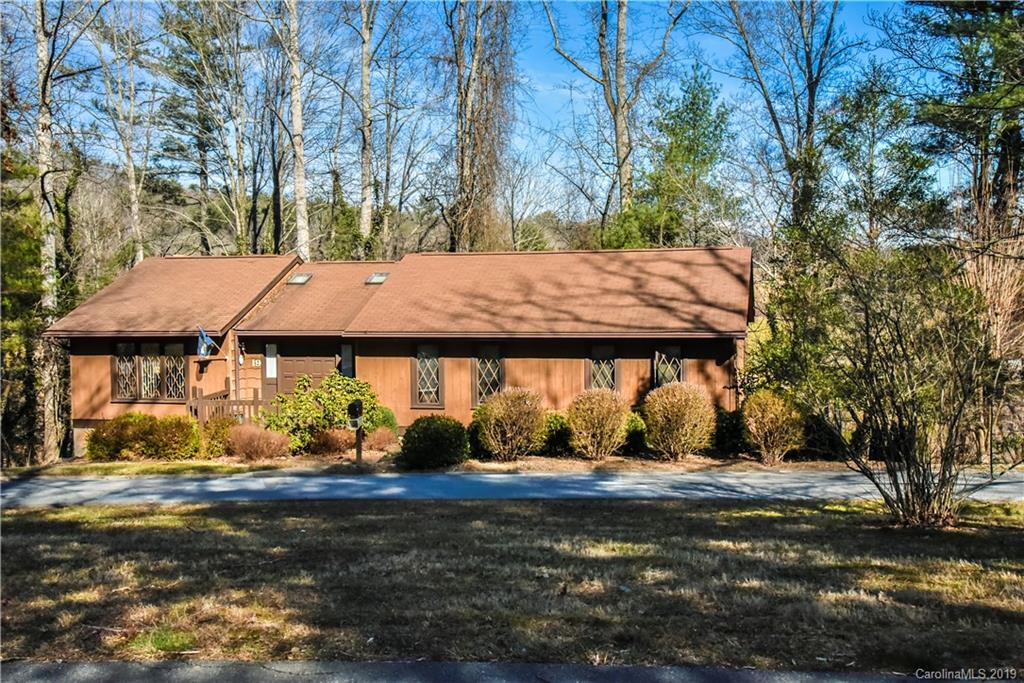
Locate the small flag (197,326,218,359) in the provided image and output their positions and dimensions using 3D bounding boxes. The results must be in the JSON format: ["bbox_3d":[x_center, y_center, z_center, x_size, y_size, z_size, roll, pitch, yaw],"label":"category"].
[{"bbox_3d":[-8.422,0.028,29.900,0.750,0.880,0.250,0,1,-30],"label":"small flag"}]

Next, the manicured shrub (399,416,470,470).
[{"bbox_3d":[-1.821,2.338,25.400,1.600,1.200,1.500,0,1,0],"label":"manicured shrub"}]

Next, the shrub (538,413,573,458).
[{"bbox_3d":[1.066,2.280,26.500,1.100,1.120,1.100,0,1,14],"label":"shrub"}]

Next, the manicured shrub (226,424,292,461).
[{"bbox_3d":[-6.587,2.635,28.200,1.700,0.900,1.400,0,1,14],"label":"manicured shrub"}]

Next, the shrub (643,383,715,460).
[{"bbox_3d":[3.912,1.880,25.400,1.690,1.820,1.650,0,1,14],"label":"shrub"}]

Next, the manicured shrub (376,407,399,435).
[{"bbox_3d":[-3.272,2.106,27.100,0.900,0.950,0.900,0,0,14],"label":"manicured shrub"}]

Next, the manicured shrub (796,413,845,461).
[{"bbox_3d":[7.197,2.223,25.300,1.250,1.150,1.200,0,1,14],"label":"manicured shrub"}]

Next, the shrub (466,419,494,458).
[{"bbox_3d":[-0.693,2.287,26.300,0.950,1.050,0.950,0,0,0],"label":"shrub"}]

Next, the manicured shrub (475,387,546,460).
[{"bbox_3d":[-0.035,1.958,25.500,1.700,1.720,1.650,0,0,0],"label":"manicured shrub"}]

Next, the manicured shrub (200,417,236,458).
[{"bbox_3d":[-7.820,2.567,28.900,1.100,1.100,1.100,0,1,14],"label":"manicured shrub"}]

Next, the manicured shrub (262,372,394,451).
[{"bbox_3d":[-4.745,1.813,27.800,3.350,1.980,2.300,0,1,14],"label":"manicured shrub"}]

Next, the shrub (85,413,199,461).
[{"bbox_3d":[-9.734,2.496,28.400,3.000,1.250,1.400,0,0,14],"label":"shrub"}]

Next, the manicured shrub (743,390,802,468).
[{"bbox_3d":[5.975,1.965,24.700,1.420,1.780,1.400,0,1,14],"label":"manicured shrub"}]

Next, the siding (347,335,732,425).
[{"bbox_3d":[0.680,1.030,27.000,9.800,2.300,0.350,0,0,14],"label":"siding"}]

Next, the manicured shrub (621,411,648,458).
[{"bbox_3d":[2.854,2.179,25.600,0.950,1.100,0.950,0,0,14],"label":"manicured shrub"}]

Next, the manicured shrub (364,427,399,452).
[{"bbox_3d":[-3.187,2.393,26.400,0.850,0.660,0.800,0,0,0],"label":"manicured shrub"}]

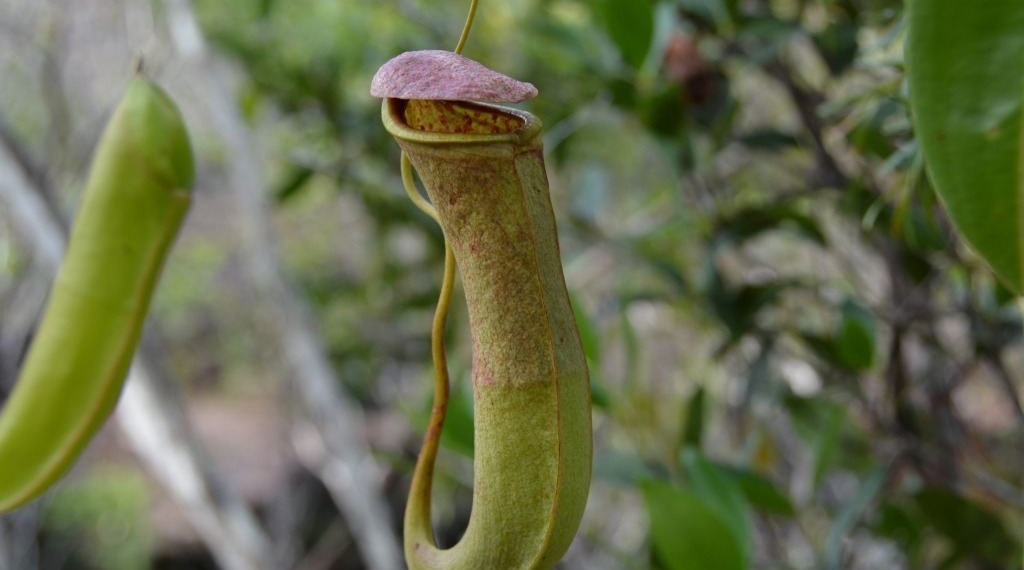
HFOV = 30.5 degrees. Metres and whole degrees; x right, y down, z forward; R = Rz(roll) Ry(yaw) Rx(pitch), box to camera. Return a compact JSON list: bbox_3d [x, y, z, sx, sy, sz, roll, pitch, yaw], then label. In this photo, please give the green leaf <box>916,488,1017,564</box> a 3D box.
[{"bbox_3d":[0.266,0.141,1.100,0.074,0.034,0.020,36,2,9],"label":"green leaf"}]

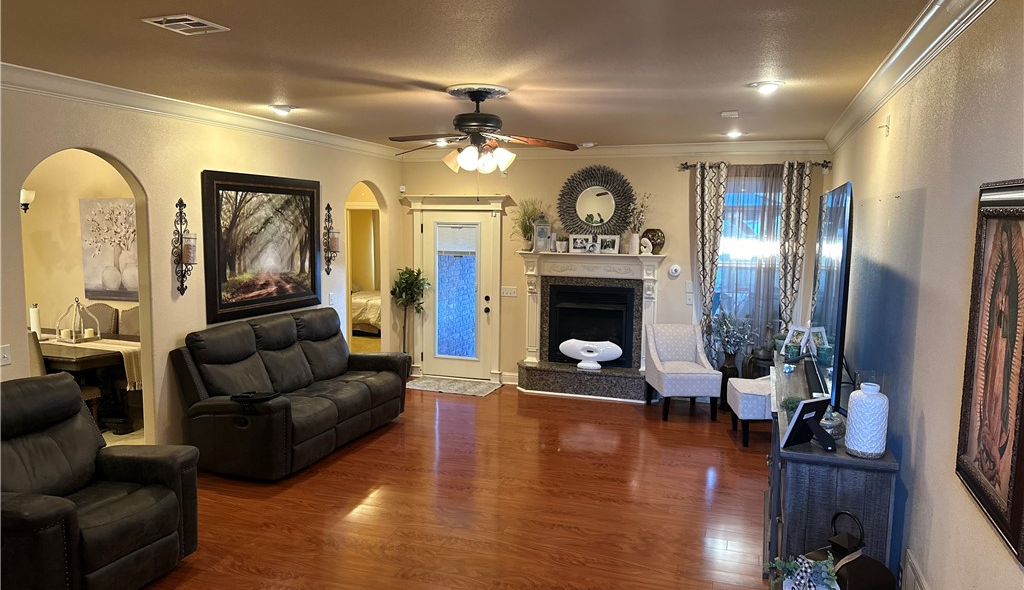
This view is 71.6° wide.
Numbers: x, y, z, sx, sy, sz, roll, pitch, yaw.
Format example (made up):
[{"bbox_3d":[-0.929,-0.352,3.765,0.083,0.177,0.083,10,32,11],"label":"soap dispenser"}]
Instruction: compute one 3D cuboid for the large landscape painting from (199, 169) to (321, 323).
[{"bbox_3d":[-2.118,-0.428,6.226,0.050,1.190,1.545,3,6,19],"label":"large landscape painting"}]

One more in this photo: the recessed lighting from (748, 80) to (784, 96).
[{"bbox_3d":[1.510,-1.226,4.216,0.200,0.060,0.200,3,6,19],"label":"recessed lighting"}]

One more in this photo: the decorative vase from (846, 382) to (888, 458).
[{"bbox_3d":[1.532,0.536,3.054,0.160,0.300,0.160,3,6,19],"label":"decorative vase"}]

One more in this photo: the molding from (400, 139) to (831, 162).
[{"bbox_3d":[0.927,-1.581,7.864,4.834,0.136,0.111,3,6,19],"label":"molding"}]

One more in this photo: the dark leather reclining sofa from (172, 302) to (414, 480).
[{"bbox_3d":[-1.742,0.748,6.142,0.967,1.057,2.024,3,6,19],"label":"dark leather reclining sofa"}]

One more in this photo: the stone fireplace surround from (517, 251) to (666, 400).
[{"bbox_3d":[0.845,0.323,7.835,1.610,1.575,0.340,3,6,19],"label":"stone fireplace surround"}]

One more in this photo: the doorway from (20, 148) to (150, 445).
[{"bbox_3d":[-2.777,0.226,4.655,0.140,2.330,0.930,3,6,19],"label":"doorway"}]

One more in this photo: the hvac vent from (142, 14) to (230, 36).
[{"bbox_3d":[-1.427,-1.182,3.132,0.262,0.020,0.262,3,6,19],"label":"hvac vent"}]

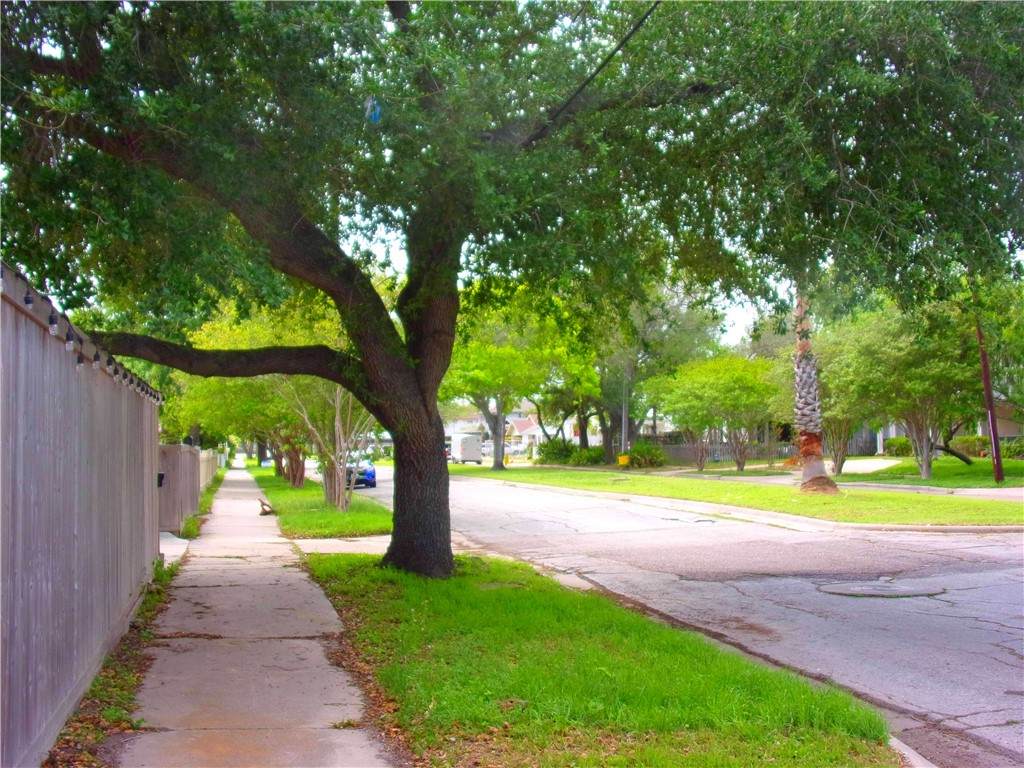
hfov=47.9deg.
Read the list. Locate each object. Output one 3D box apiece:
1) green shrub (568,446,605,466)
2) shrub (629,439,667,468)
[{"bbox_3d":[4.704,4.588,73.032,2.247,1.248,2.000,-1,-3,4],"label":"green shrub"},{"bbox_3d":[7.734,4.017,65.989,2.141,1.493,1.900,-1,-3,7],"label":"shrub"}]

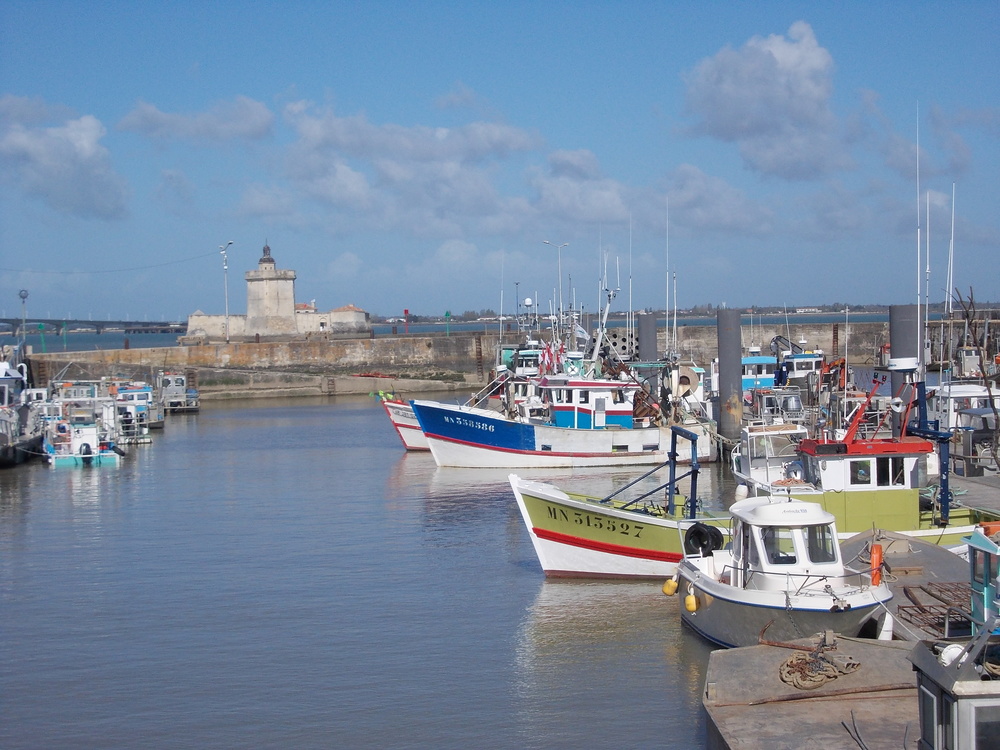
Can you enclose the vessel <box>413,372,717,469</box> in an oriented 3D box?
[{"bbox_3d":[2.384,1.551,75.800,11.200,3.500,3.900,-1,2,3],"label":"vessel"}]

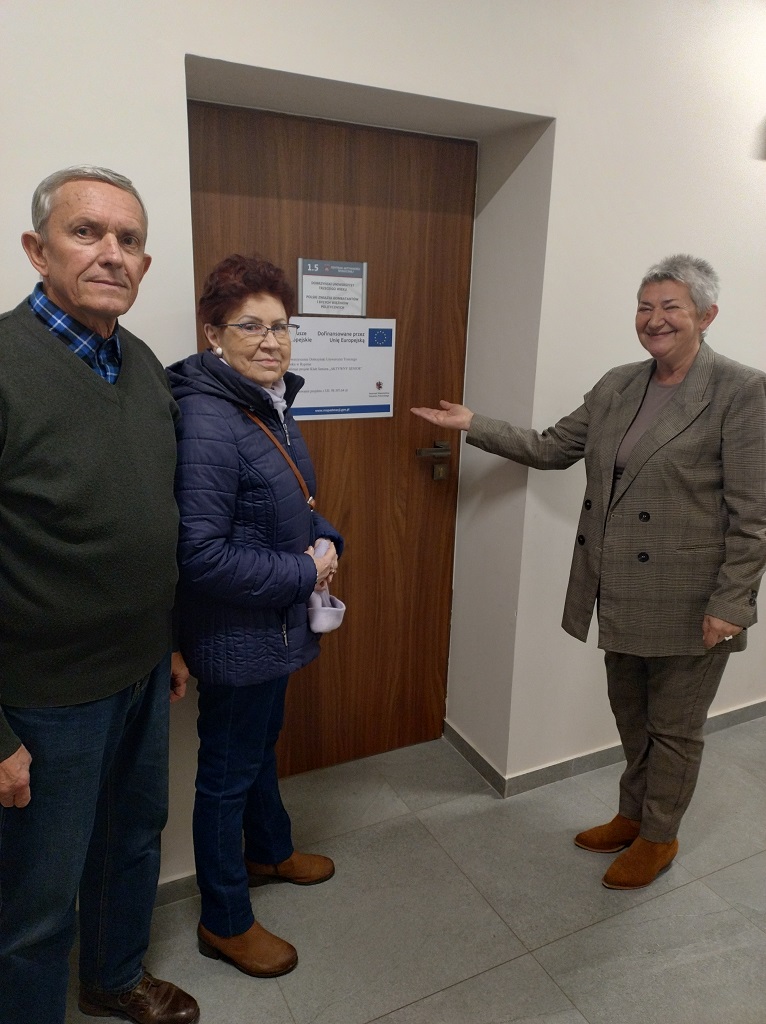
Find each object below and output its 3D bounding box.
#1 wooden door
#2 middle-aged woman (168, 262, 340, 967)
[{"bbox_3d":[-0.176,-0.105,2.376,0.950,2.065,0.050,-6,16,-26],"label":"wooden door"},{"bbox_3d":[-0.287,0.260,1.773,0.400,1.655,0.480,3,15,6],"label":"middle-aged woman"}]

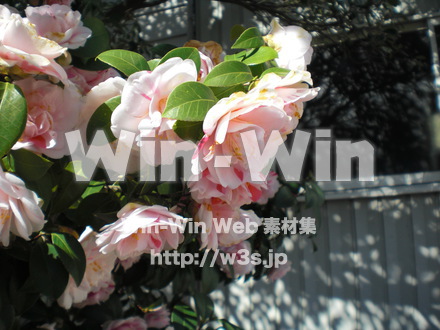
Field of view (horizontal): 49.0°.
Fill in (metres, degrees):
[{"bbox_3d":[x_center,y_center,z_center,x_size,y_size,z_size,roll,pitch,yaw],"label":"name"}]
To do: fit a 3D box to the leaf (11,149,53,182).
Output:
[{"bbox_3d":[-0.228,0.001,0.580,0.062,0.042,0.015,18,-37,6],"label":"leaf"}]

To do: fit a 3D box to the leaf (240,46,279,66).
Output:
[{"bbox_3d":[0.052,-0.145,0.640,0.053,0.034,0.015,-4,-47,-17],"label":"leaf"}]

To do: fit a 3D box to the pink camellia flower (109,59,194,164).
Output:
[{"bbox_3d":[-0.073,-0.060,0.530,0.095,0.112,0.070,2,8,-12],"label":"pink camellia flower"}]

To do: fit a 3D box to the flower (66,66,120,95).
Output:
[{"bbox_3d":[-0.168,-0.106,0.630,0.078,0.055,0.050,-1,6,3],"label":"flower"}]

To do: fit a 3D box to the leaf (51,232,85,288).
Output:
[{"bbox_3d":[-0.180,0.112,0.570,0.038,0.068,0.014,-22,-10,-27],"label":"leaf"}]

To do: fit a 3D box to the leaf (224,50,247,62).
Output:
[{"bbox_3d":[0.022,-0.136,0.610,0.036,0.022,0.011,-13,-44,-18],"label":"leaf"}]

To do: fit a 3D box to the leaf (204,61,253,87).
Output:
[{"bbox_3d":[0.011,-0.110,0.580,0.060,0.034,0.014,-11,-38,-18],"label":"leaf"}]

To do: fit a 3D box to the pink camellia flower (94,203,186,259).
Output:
[{"bbox_3d":[-0.091,0.077,0.560,0.102,0.060,0.085,-1,-35,7],"label":"pink camellia flower"}]

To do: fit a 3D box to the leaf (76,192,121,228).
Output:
[{"bbox_3d":[-0.156,0.058,0.620,0.062,0.043,0.017,-19,-37,-7],"label":"leaf"}]

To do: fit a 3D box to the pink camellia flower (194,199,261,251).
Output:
[{"bbox_3d":[0.009,0.071,0.580,0.080,0.055,0.075,-5,-55,25],"label":"pink camellia flower"}]

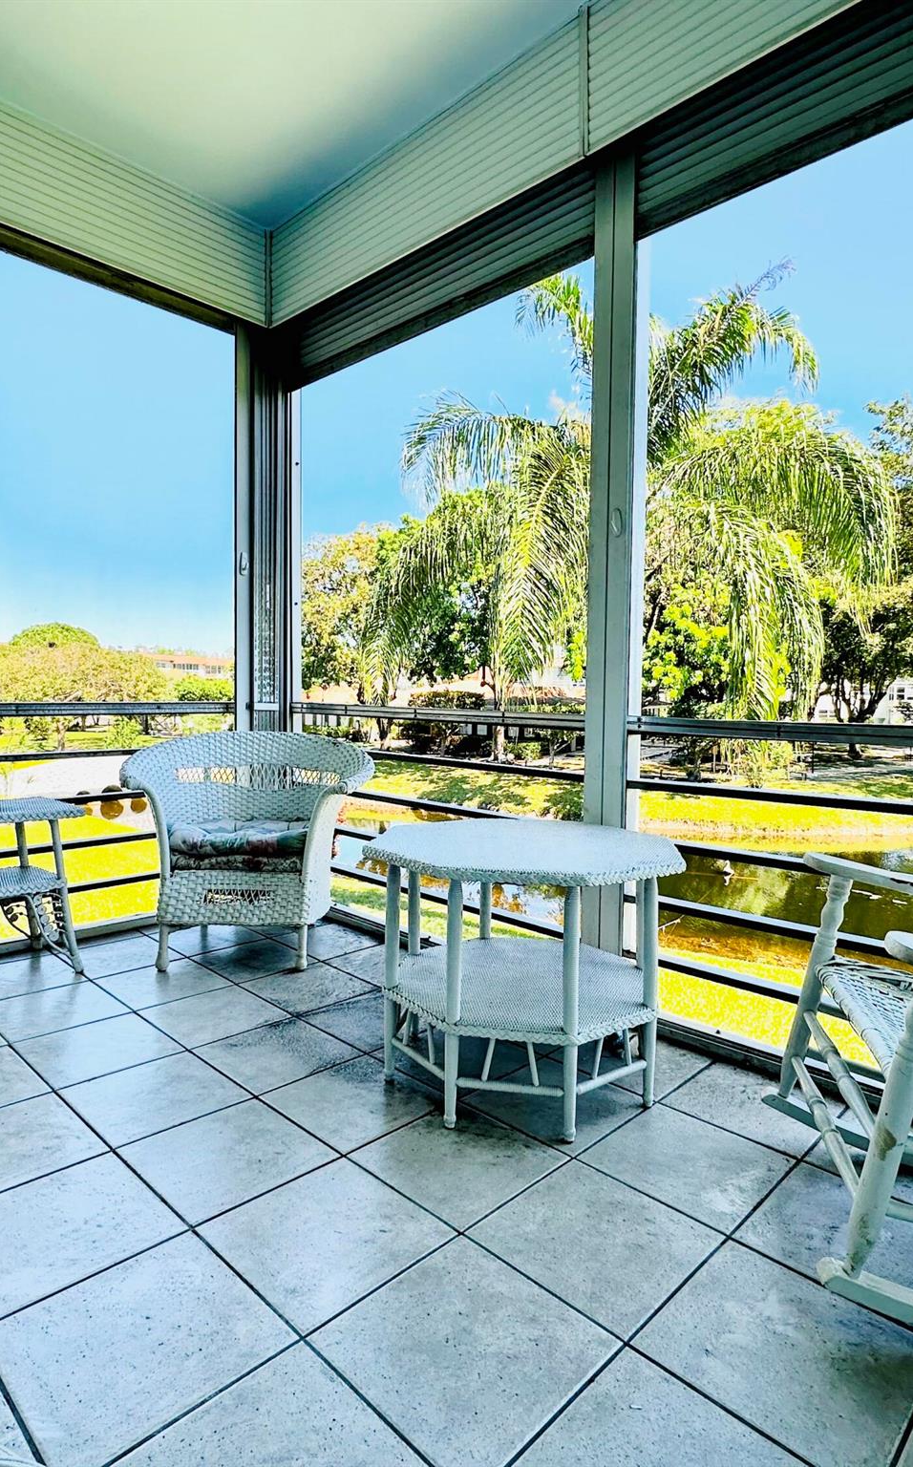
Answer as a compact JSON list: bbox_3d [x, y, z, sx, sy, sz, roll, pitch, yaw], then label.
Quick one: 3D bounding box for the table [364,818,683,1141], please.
[{"bbox_3d":[0.161,0.536,1.915,0.713,0.556,0.713,1,3,9],"label":"table"}]

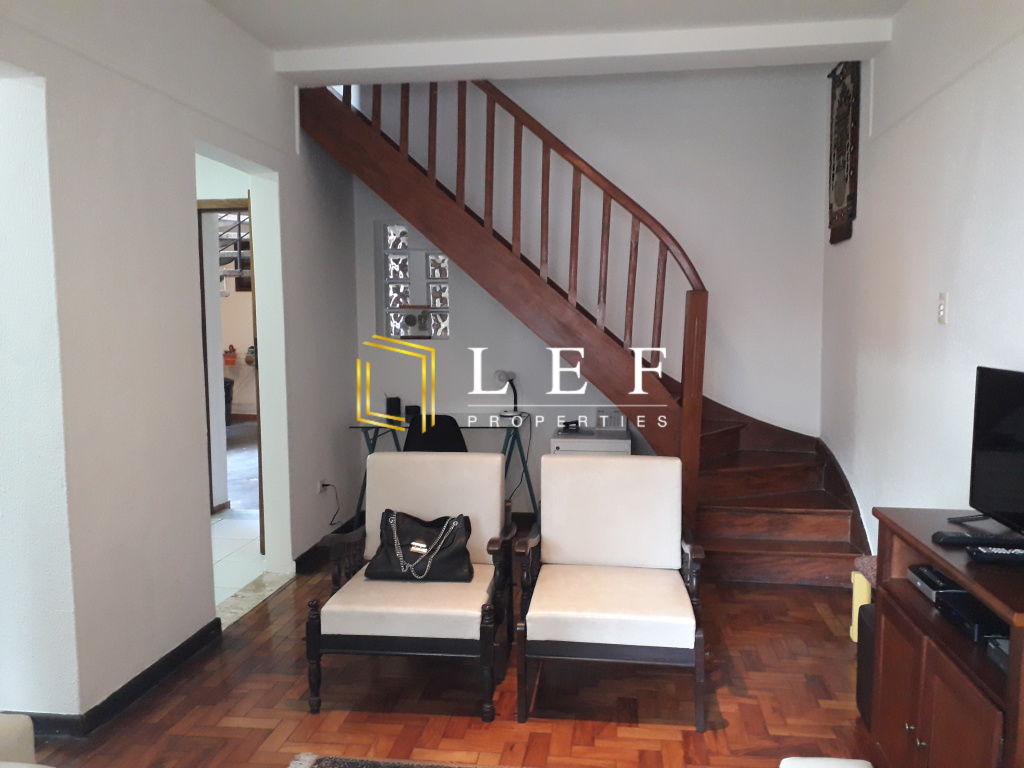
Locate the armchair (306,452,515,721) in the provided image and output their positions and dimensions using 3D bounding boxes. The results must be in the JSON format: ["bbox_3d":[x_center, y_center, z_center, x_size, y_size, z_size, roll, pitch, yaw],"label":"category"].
[{"bbox_3d":[-0.355,0.734,3.174,0.680,0.840,0.790,0,5,7],"label":"armchair"}]

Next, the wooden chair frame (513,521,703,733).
[{"bbox_3d":[0.369,0.839,3.102,0.660,0.640,0.770,0,5,6],"label":"wooden chair frame"}]

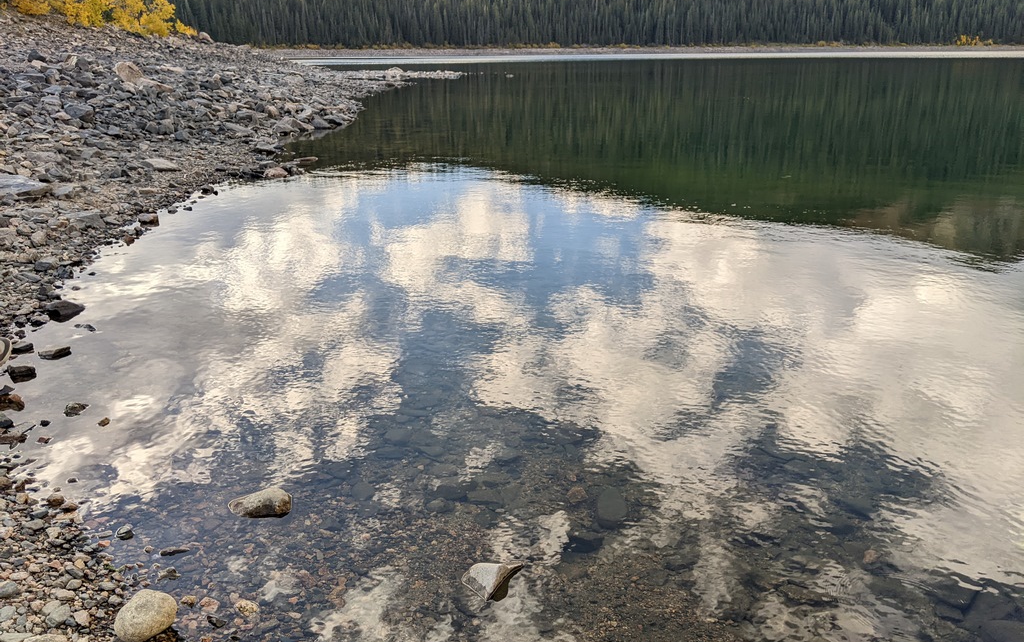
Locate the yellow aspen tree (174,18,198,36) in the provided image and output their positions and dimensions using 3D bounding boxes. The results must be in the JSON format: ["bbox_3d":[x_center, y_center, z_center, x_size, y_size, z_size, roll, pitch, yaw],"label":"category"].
[{"bbox_3d":[-18.365,-16.560,45.064,1.300,0.850,1.100,0,19,0],"label":"yellow aspen tree"}]

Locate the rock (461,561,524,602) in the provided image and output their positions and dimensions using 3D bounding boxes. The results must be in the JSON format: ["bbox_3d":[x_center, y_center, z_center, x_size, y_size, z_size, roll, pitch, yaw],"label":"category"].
[{"bbox_3d":[-0.066,0.801,2.436,0.200,0.110,0.160,0,19,0],"label":"rock"}]

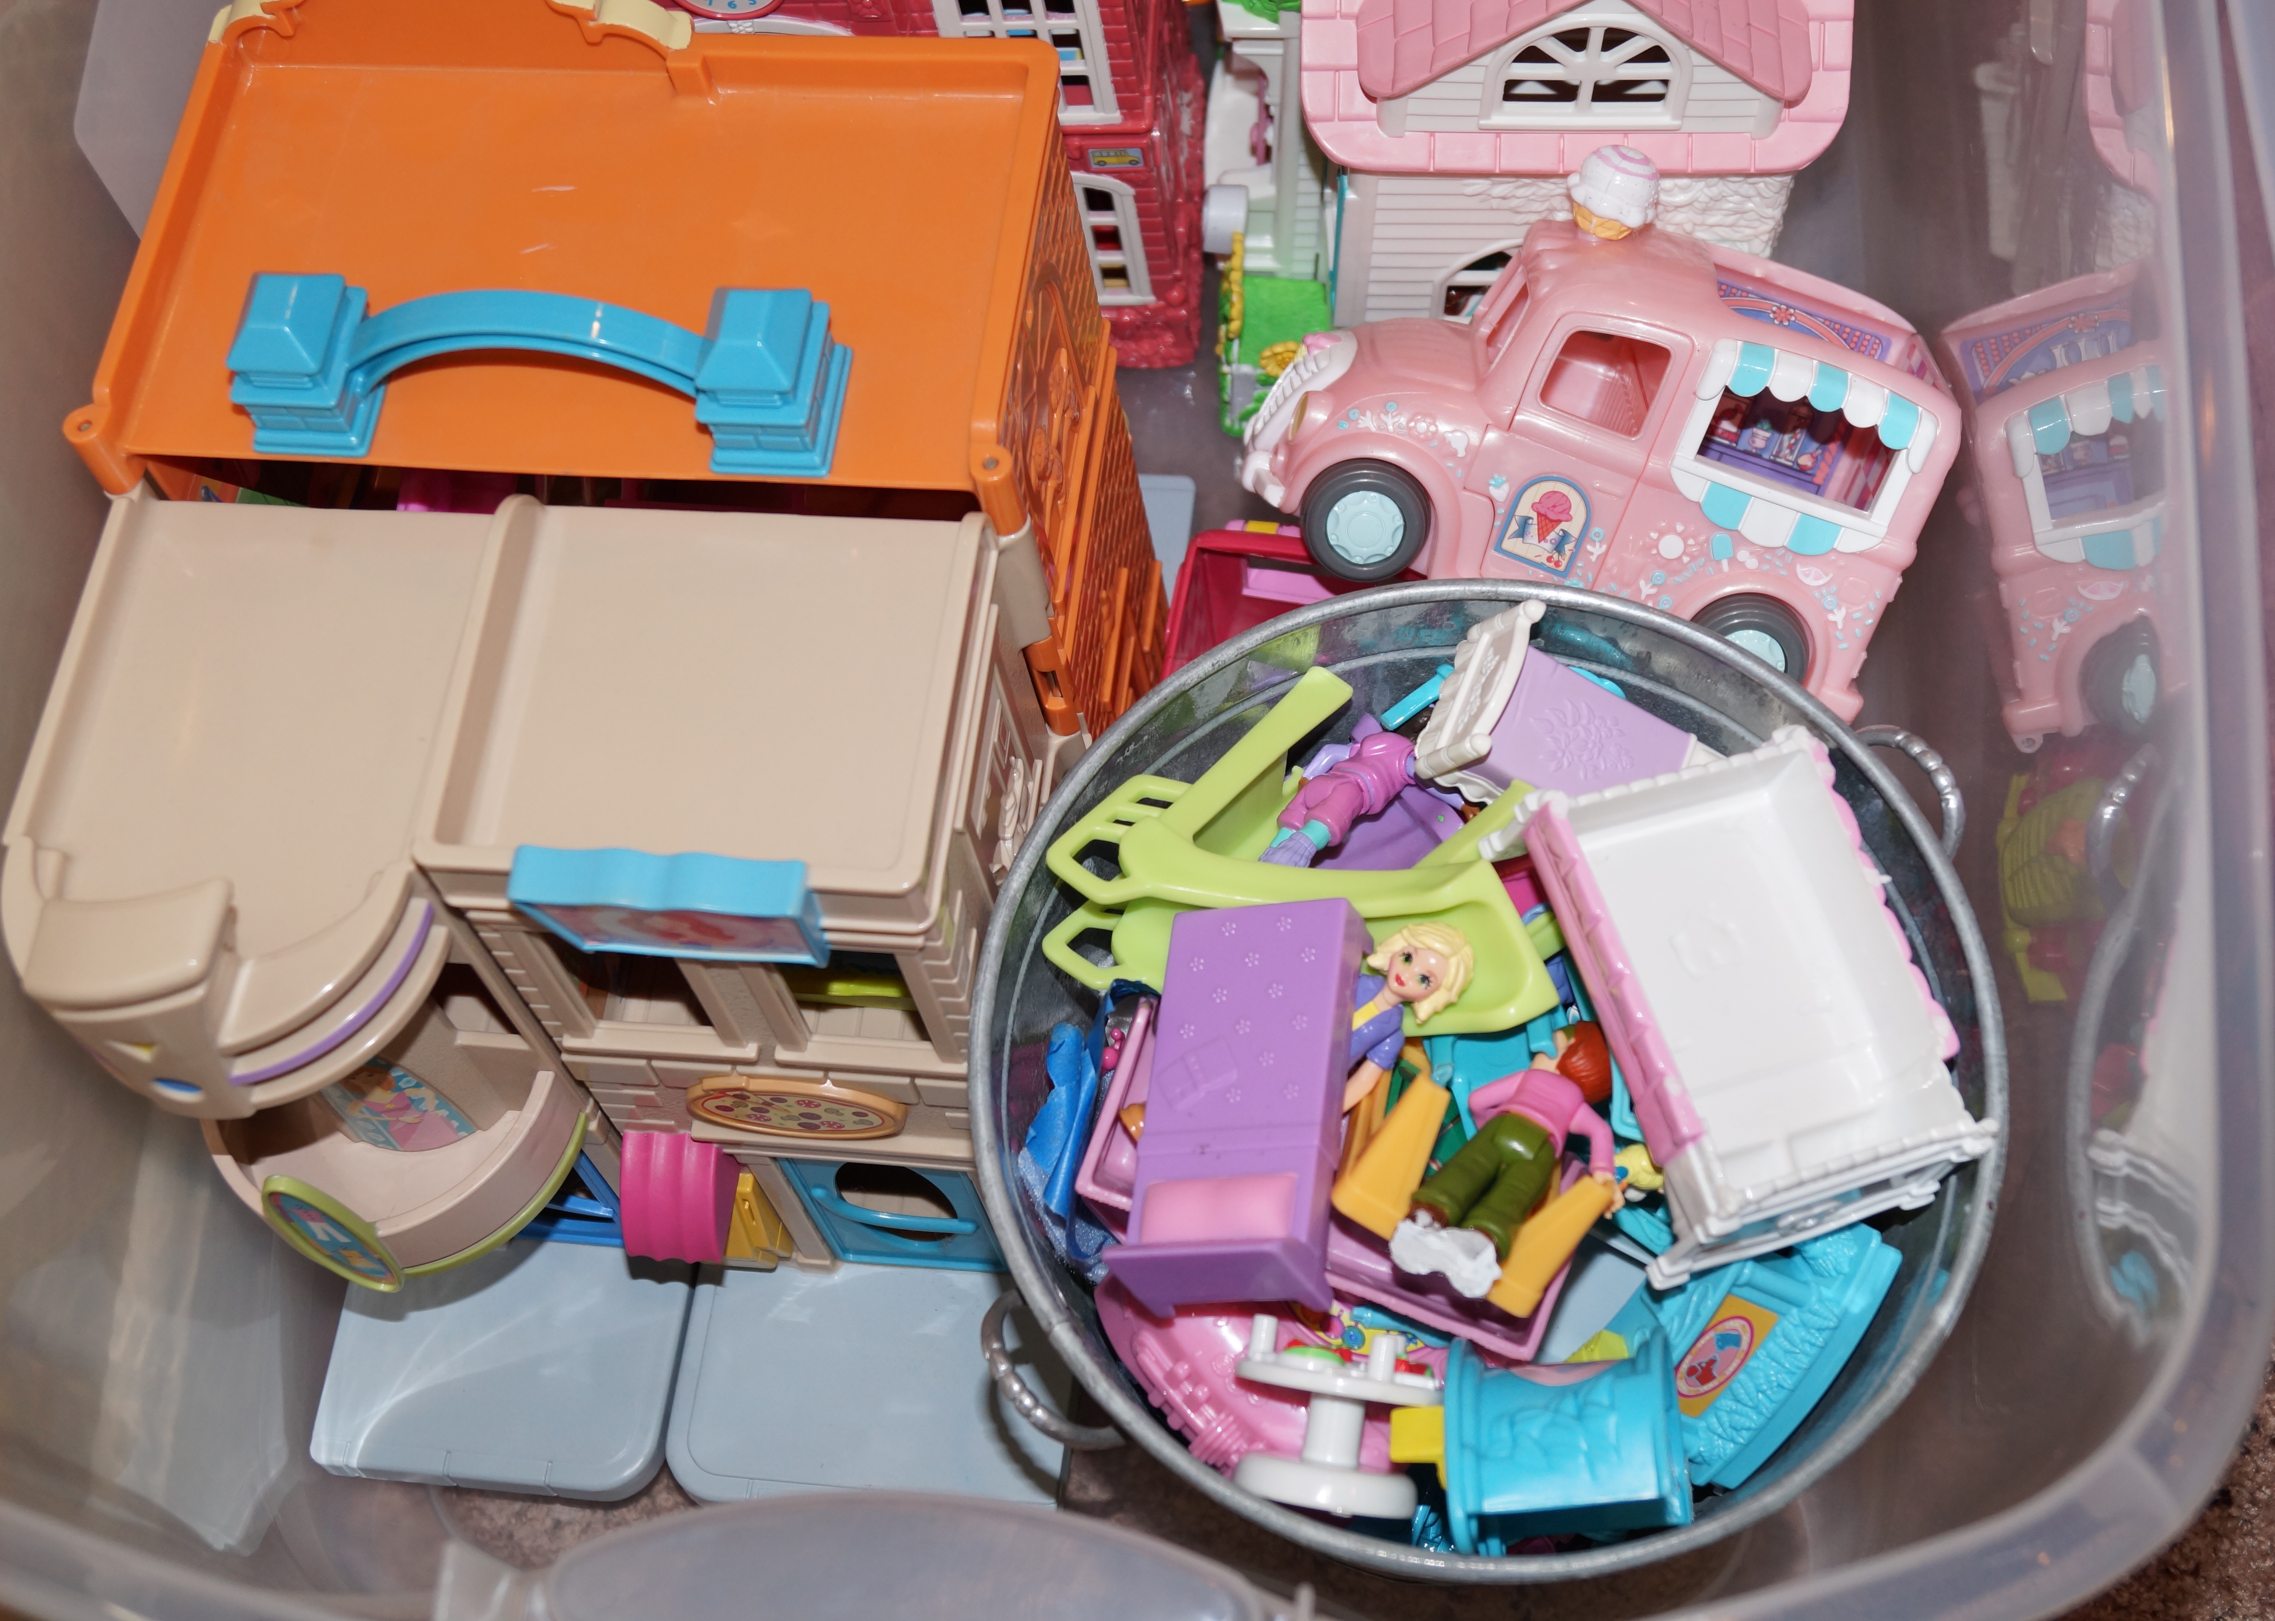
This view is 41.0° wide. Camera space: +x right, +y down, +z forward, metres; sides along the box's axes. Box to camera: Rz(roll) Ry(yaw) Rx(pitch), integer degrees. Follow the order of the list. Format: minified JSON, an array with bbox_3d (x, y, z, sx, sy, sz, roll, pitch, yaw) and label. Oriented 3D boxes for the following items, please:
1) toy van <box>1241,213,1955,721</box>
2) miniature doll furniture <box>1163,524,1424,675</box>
[{"bbox_3d":[0.150,-0.128,0.988,0.210,0.134,0.104,19,24,2],"label":"toy van"},{"bbox_3d":[0.058,-0.037,1.022,0.084,0.105,0.082,3,62,9],"label":"miniature doll furniture"}]

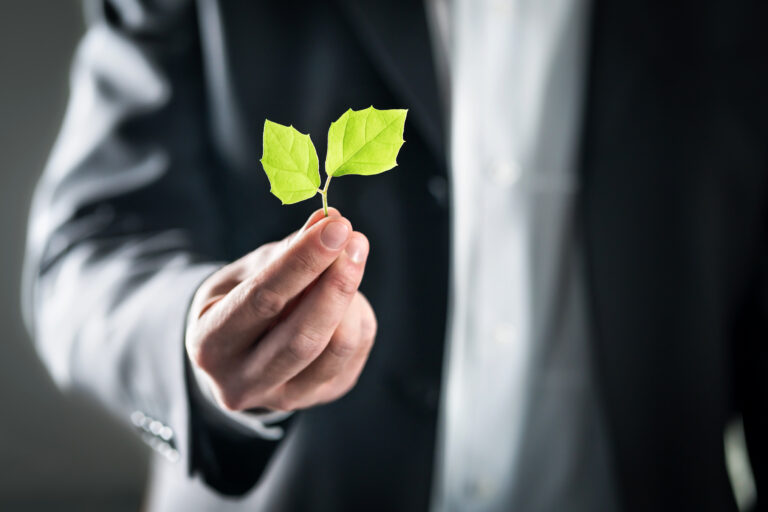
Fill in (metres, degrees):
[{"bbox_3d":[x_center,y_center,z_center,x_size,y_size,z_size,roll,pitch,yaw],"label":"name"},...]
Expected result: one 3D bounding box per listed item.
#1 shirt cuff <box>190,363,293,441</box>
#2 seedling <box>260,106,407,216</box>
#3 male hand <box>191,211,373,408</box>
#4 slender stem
[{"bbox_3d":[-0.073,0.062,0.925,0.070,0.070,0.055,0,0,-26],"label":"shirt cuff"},{"bbox_3d":[-0.023,-0.043,0.822,0.066,0.051,0.022,0,0,-3],"label":"seedling"},{"bbox_3d":[-0.052,0.026,0.858,0.083,0.098,0.115,0,0,-26],"label":"male hand"},{"bbox_3d":[-0.026,-0.027,0.824,0.005,0.020,0.004,0,0,0],"label":"slender stem"}]

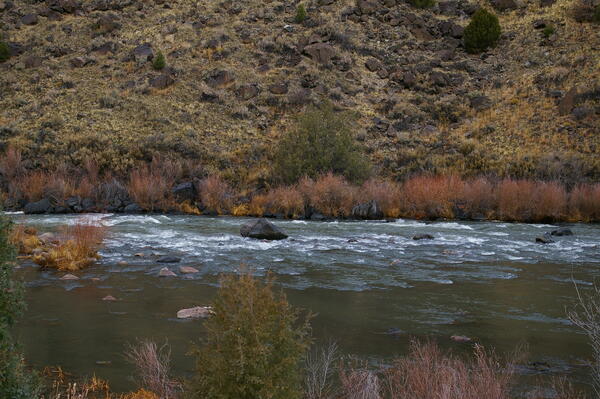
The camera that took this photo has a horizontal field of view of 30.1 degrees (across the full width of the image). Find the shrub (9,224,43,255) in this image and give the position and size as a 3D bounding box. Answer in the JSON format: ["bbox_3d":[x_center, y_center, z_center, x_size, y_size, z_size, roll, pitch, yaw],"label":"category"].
[{"bbox_3d":[-11.401,1.633,46.338,1.412,1.196,1.200,0,5,0],"label":"shrub"}]

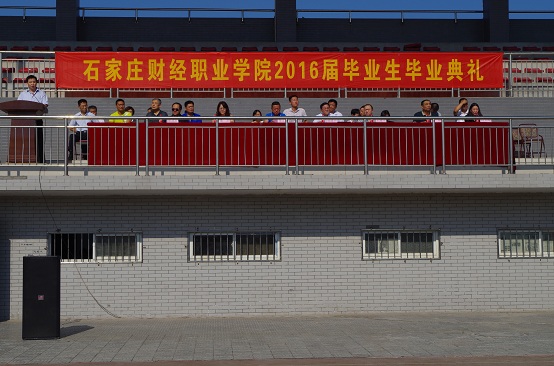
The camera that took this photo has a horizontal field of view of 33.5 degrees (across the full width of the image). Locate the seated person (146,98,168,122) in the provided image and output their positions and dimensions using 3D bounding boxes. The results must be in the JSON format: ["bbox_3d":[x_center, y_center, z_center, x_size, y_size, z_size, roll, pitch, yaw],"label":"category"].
[{"bbox_3d":[-2.322,-0.999,17.750,0.520,1.290,0.780,0,-4,-4],"label":"seated person"}]

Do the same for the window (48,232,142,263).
[{"bbox_3d":[-3.343,1.193,16.982,1.728,0.559,0.100,0,-3,-4],"label":"window"}]

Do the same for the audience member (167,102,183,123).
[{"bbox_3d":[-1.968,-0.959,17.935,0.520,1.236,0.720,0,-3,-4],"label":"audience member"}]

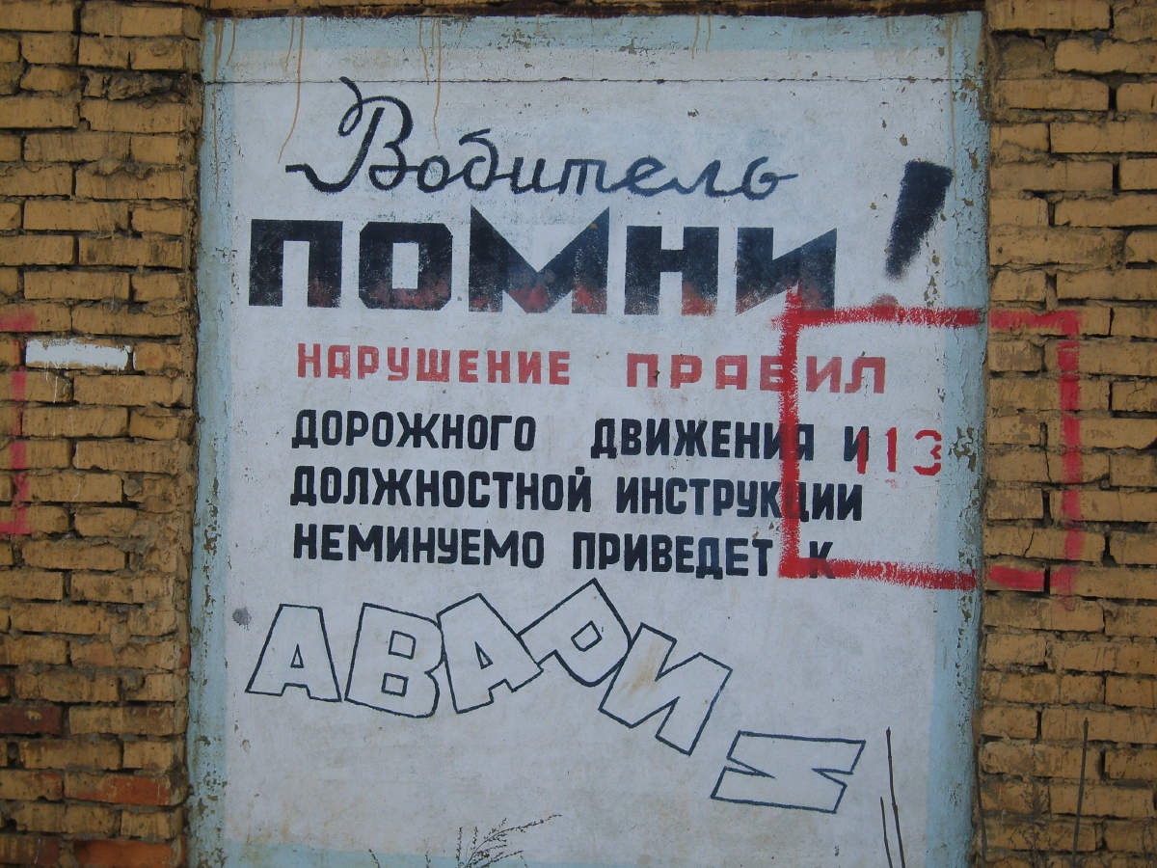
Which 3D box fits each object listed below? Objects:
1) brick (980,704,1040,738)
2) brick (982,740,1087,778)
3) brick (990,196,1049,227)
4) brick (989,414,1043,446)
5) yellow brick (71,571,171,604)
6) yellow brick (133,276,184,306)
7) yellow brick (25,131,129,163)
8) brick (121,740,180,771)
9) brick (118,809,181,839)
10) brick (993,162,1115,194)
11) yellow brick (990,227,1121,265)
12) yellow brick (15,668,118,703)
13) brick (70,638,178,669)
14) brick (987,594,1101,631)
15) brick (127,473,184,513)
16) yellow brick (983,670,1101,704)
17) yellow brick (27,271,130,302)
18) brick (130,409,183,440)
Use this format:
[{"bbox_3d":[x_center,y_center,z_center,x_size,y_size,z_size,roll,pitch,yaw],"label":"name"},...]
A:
[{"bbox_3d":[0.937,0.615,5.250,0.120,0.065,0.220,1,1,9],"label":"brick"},{"bbox_3d":[0.996,0.693,5.203,0.247,0.069,0.120,1,2,10],"label":"brick"},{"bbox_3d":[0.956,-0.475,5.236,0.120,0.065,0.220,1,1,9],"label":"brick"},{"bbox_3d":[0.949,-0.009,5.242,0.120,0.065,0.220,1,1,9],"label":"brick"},{"bbox_3d":[-1.027,0.349,5.546,0.250,0.065,0.120,1,1,11],"label":"yellow brick"},{"bbox_3d":[-0.934,-0.325,5.558,0.117,0.066,0.250,1,0,8],"label":"yellow brick"},{"bbox_3d":[-1.129,-0.650,5.521,0.249,0.066,0.120,1,0,8],"label":"yellow brick"},{"bbox_3d":[-0.953,0.725,5.558,0.119,0.066,0.250,1,0,8],"label":"brick"},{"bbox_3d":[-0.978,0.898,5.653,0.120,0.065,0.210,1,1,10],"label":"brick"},{"bbox_3d":[1.028,-0.555,5.231,0.250,0.065,0.120,1,1,10],"label":"brick"},{"bbox_3d":[1.034,-0.400,5.234,0.250,0.065,0.120,1,1,10],"label":"yellow brick"},{"bbox_3d":[-1.163,0.577,5.582,0.251,0.069,0.120,1,2,10],"label":"yellow brick"},{"bbox_3d":[-1.026,0.503,5.548,0.250,0.065,0.120,1,1,11],"label":"brick"},{"bbox_3d":[1.002,0.379,5.186,0.250,0.065,0.120,1,1,9],"label":"brick"},{"bbox_3d":[-0.963,0.134,5.634,0.120,0.065,0.210,1,1,10],"label":"brick"},{"bbox_3d":[1.002,0.540,5.198,0.252,0.068,0.120,1,2,10],"label":"yellow brick"},{"bbox_3d":[-1.129,-0.336,5.520,0.249,0.066,0.120,1,0,8],"label":"yellow brick"},{"bbox_3d":[-0.945,-0.024,5.571,0.122,0.067,0.205,1,2,10],"label":"brick"}]

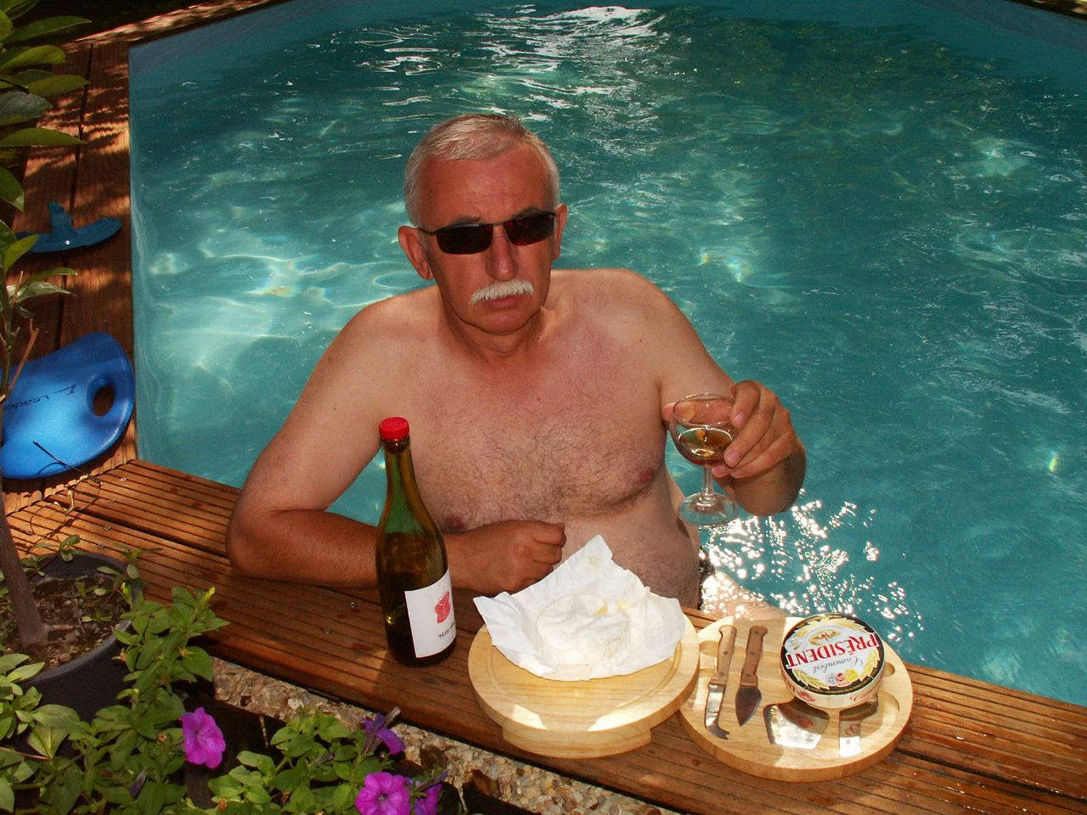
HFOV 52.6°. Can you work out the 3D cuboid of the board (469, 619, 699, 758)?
[{"bbox_3d":[0.044,0.278,1.206,0.251,0.035,0.251,-5,29,0],"label":"board"}]

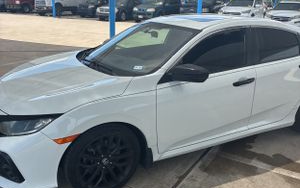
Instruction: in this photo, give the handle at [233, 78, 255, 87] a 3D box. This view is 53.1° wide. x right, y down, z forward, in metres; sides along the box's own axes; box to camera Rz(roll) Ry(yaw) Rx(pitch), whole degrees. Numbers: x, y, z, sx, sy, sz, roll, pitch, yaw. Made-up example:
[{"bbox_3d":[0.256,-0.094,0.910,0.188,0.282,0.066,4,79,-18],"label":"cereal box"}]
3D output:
[{"bbox_3d":[0.914,-0.109,2.928,0.250,0.042,0.050,-8,21,-27],"label":"handle"}]

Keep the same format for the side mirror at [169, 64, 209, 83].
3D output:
[{"bbox_3d":[0.337,-0.173,2.527,0.190,0.150,0.230,-8,21,-27],"label":"side mirror"}]

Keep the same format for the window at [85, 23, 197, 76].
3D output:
[{"bbox_3d":[-0.160,-0.525,3.251,0.920,0.130,1.420,-34,31,-15],"label":"window"}]

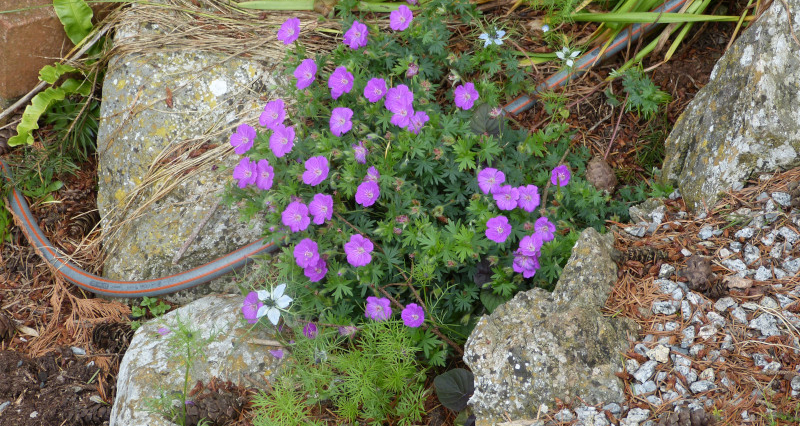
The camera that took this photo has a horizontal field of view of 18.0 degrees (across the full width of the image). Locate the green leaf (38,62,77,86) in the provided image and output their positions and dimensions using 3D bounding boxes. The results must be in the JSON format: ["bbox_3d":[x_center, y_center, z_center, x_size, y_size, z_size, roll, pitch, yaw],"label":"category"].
[{"bbox_3d":[-0.397,-0.162,2.930,0.043,0.012,0.022,-12,41,-6],"label":"green leaf"}]

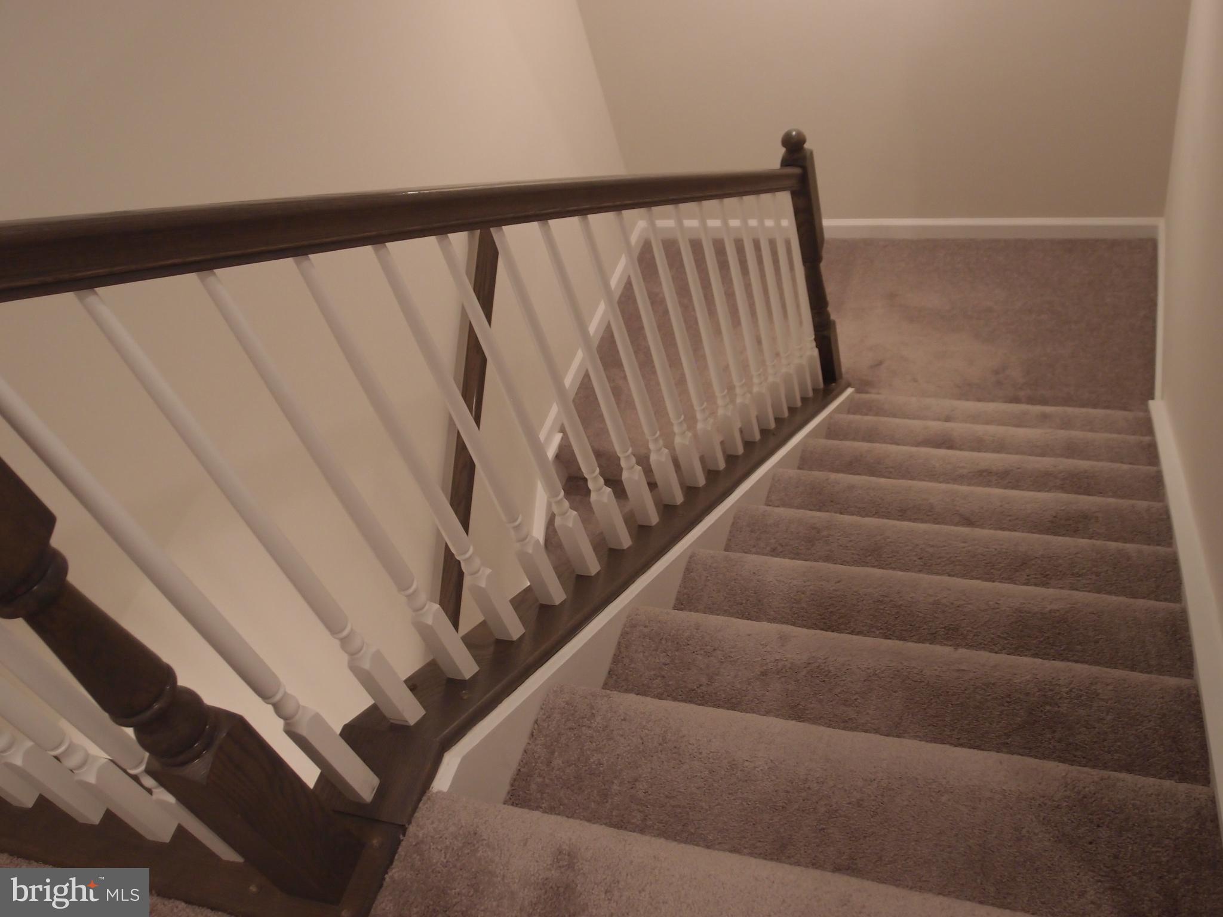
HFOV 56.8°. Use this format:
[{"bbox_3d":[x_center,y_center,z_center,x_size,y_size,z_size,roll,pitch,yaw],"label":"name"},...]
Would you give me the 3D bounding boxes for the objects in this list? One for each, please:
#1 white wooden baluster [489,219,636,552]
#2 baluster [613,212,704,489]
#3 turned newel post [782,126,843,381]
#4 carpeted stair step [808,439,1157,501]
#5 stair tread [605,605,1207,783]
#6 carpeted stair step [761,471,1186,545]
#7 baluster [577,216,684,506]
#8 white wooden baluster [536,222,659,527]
[{"bbox_3d":[-0.070,-0.080,1.875,0.032,0.764,0.032,5,51,23],"label":"white wooden baluster"},{"bbox_3d":[0.103,-0.193,2.325,0.032,0.784,0.032,5,50,23],"label":"baluster"},{"bbox_3d":[0.602,-0.559,3.390,0.081,0.957,0.081,5,51,23],"label":"turned newel post"},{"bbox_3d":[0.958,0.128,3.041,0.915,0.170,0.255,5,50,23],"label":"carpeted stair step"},{"bbox_3d":[0.414,0.424,1.792,0.906,0.045,0.296,5,50,23],"label":"stair tread"},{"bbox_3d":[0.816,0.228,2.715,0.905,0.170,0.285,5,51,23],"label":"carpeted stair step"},{"bbox_3d":[0.044,-0.156,2.192,0.032,0.784,0.032,5,50,23],"label":"baluster"},{"bbox_3d":[-0.015,-0.119,2.059,0.032,0.784,0.032,5,50,23],"label":"white wooden baluster"}]

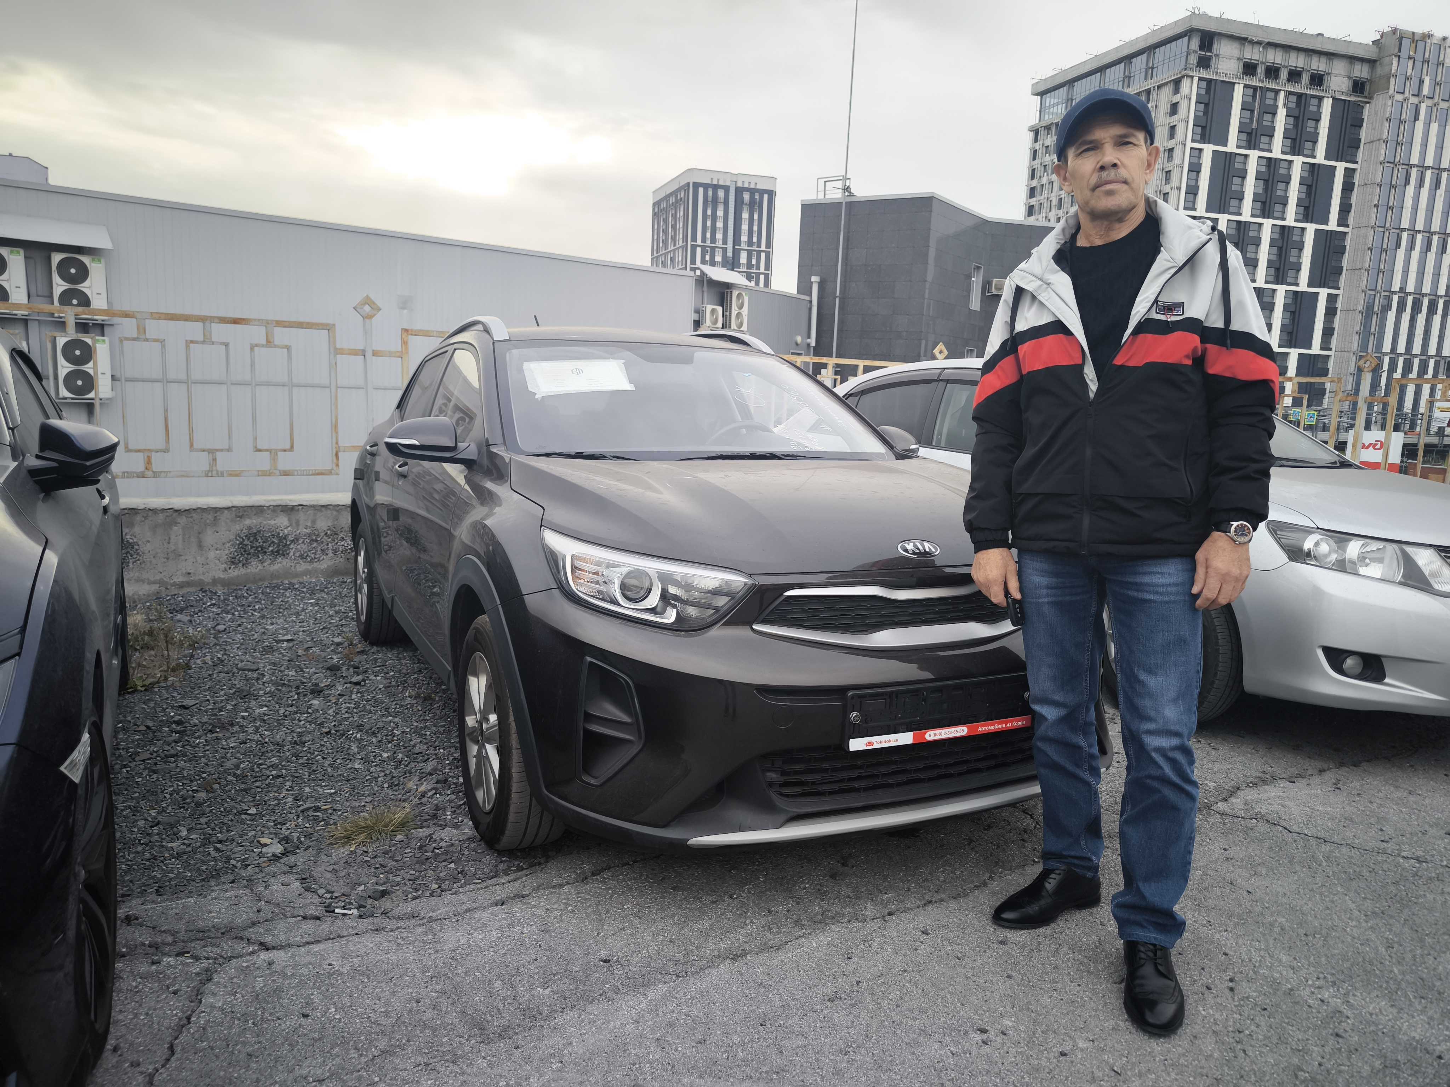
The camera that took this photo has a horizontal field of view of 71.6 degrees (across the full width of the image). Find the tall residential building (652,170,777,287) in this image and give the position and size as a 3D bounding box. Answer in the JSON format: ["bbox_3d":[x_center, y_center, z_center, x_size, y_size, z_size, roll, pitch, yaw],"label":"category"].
[{"bbox_3d":[-5.004,-76.969,299.337,24.800,57.000,39.300,-1,10,-18],"label":"tall residential building"}]

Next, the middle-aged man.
[{"bbox_3d":[0.783,0.002,2.061,0.600,1.780,0.460,8,11,33],"label":"middle-aged man"}]

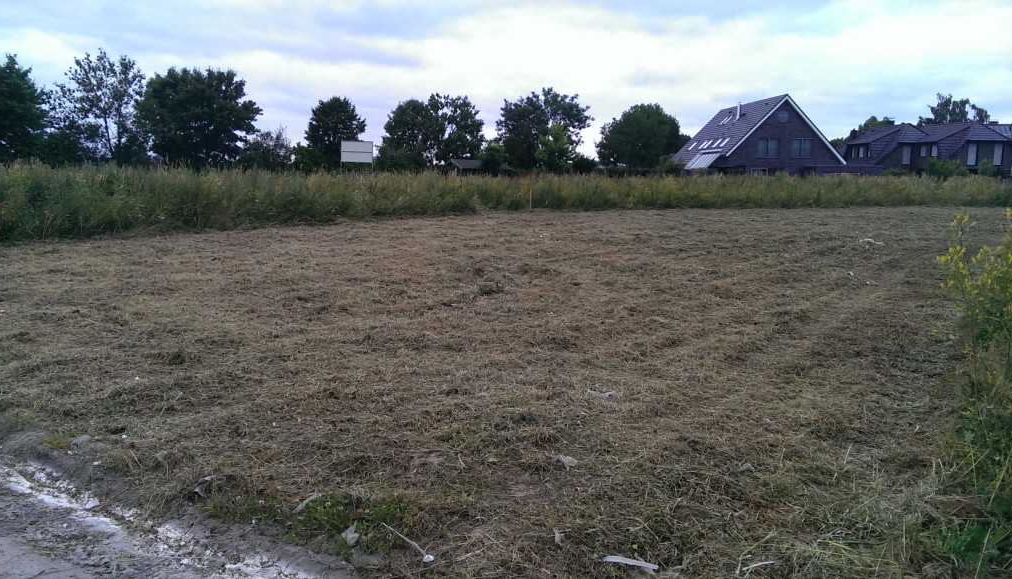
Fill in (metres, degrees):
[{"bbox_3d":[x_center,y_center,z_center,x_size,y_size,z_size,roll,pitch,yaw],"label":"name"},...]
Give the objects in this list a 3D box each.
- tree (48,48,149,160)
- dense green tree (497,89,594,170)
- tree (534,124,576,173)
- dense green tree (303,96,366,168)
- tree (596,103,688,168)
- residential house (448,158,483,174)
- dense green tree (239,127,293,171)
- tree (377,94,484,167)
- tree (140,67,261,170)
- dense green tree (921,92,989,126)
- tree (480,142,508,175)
[{"bbox_3d":[-31.850,-12.785,58.760,6.750,11.240,6.410,-4,10,-28],"label":"tree"},{"bbox_3d":[3.702,-14.237,72.697,9.220,10.020,8.760,0,8,3],"label":"dense green tree"},{"bbox_3d":[4.076,-10.701,63.113,3.490,5.840,3.490,0,8,0],"label":"tree"},{"bbox_3d":[-15.110,-12.600,66.875,5.430,8.490,5.160,-2,9,-12],"label":"dense green tree"},{"bbox_3d":[12.901,-13.416,72.819,8.560,8.360,7.800,0,8,0],"label":"tree"},{"bbox_3d":[-2.343,-9.769,66.284,5.300,3.060,3.800,-3,9,-20],"label":"residential house"},{"bbox_3d":[-21.674,-11.648,69.038,4.910,5.970,4.600,0,8,0],"label":"dense green tree"},{"bbox_3d":[-7.244,-14.269,74.715,10.470,9.490,8.500,0,8,0],"label":"tree"},{"bbox_3d":[-23.176,-11.698,56.899,8.680,9.630,8.240,-3,9,-22],"label":"tree"},{"bbox_3d":[57.362,-19.149,98.253,9.360,12.230,9.360,0,8,0],"label":"dense green tree"},{"bbox_3d":[-0.921,-9.605,61.254,2.260,4.210,2.260,0,8,0],"label":"tree"}]

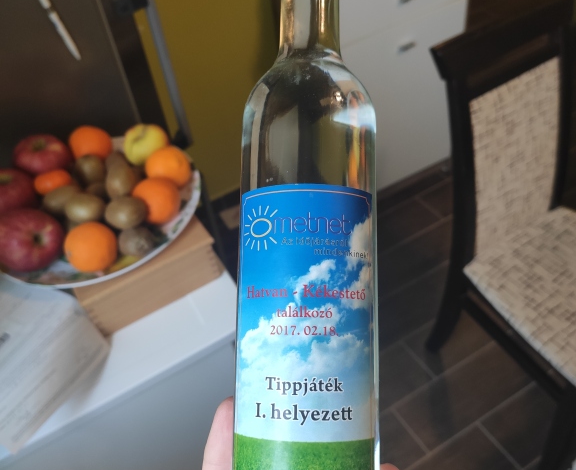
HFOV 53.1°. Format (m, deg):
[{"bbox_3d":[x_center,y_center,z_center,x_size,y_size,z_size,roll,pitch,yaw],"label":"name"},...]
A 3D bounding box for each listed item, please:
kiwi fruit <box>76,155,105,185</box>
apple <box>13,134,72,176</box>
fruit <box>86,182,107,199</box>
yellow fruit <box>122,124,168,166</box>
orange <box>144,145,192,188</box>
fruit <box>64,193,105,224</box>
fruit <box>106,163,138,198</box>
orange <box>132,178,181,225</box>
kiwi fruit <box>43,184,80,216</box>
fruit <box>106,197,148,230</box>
[{"bbox_3d":[-0.309,-0.101,0.900,0.043,0.043,0.054,-16,42,-7],"label":"kiwi fruit"},{"bbox_3d":[-0.397,-0.122,0.930,0.085,0.075,0.085,-9,41,0],"label":"apple"},{"bbox_3d":[-0.290,-0.060,0.893,0.055,0.043,0.044,-16,42,-7],"label":"fruit"},{"bbox_3d":[-0.235,-0.149,0.955,0.071,0.067,0.071,-9,41,0],"label":"yellow fruit"},{"bbox_3d":[-0.185,-0.102,0.895,0.070,0.068,0.070,-9,41,0],"label":"orange"},{"bbox_3d":[-0.289,-0.038,0.821,0.059,0.046,0.049,-5,44,5],"label":"fruit"},{"bbox_3d":[-0.249,-0.081,0.865,0.043,0.043,0.056,-16,42,-7],"label":"fruit"},{"bbox_3d":[-0.193,-0.050,0.850,0.071,0.070,0.071,-5,44,5],"label":"orange"},{"bbox_3d":[-0.339,-0.054,0.865,0.057,0.043,0.043,-23,43,-15],"label":"kiwi fruit"},{"bbox_3d":[-0.225,-0.031,0.800,0.060,0.047,0.049,-5,44,5],"label":"fruit"}]

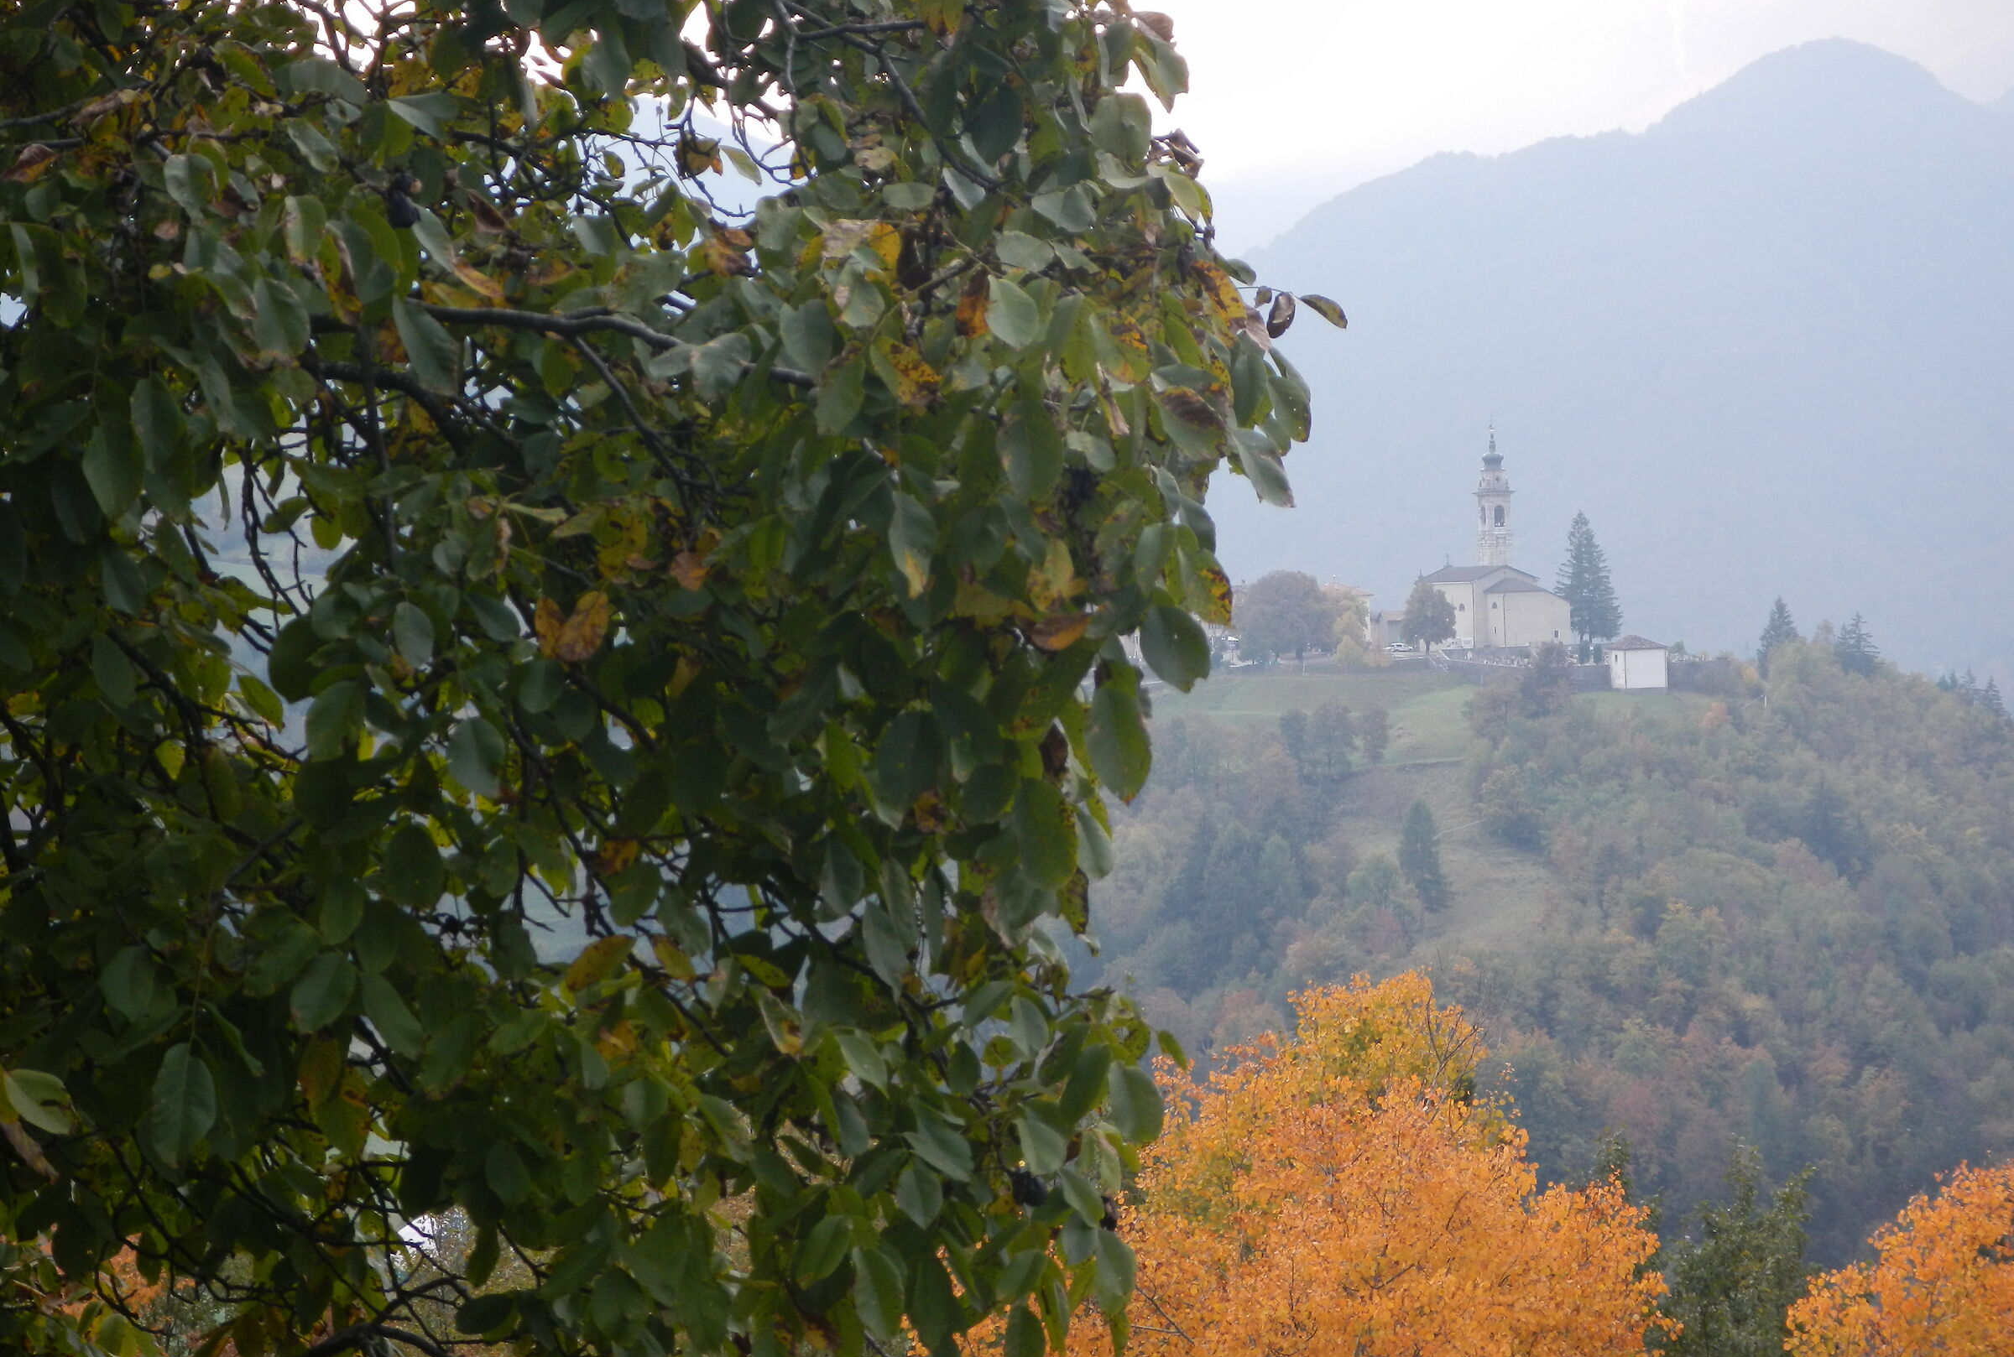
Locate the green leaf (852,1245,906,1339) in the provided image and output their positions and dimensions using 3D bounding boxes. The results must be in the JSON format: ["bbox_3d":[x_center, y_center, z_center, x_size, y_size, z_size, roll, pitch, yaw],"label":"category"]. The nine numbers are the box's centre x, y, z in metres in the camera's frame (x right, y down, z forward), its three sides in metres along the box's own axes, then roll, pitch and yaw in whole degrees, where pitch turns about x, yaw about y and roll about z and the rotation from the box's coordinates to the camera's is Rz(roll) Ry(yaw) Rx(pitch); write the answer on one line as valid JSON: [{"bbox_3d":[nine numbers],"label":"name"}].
[{"bbox_3d":[-0.147,0.708,6.100,0.063,0.117,0.022,-19,-15,0],"label":"green leaf"}]

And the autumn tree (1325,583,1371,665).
[{"bbox_3d":[51.064,-7.982,790.000,7.043,12.443,6.800,-1,2,0],"label":"autumn tree"}]

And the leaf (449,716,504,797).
[{"bbox_3d":[-0.626,0.093,6.250,0.061,0.098,0.018,-18,-15,0],"label":"leaf"}]

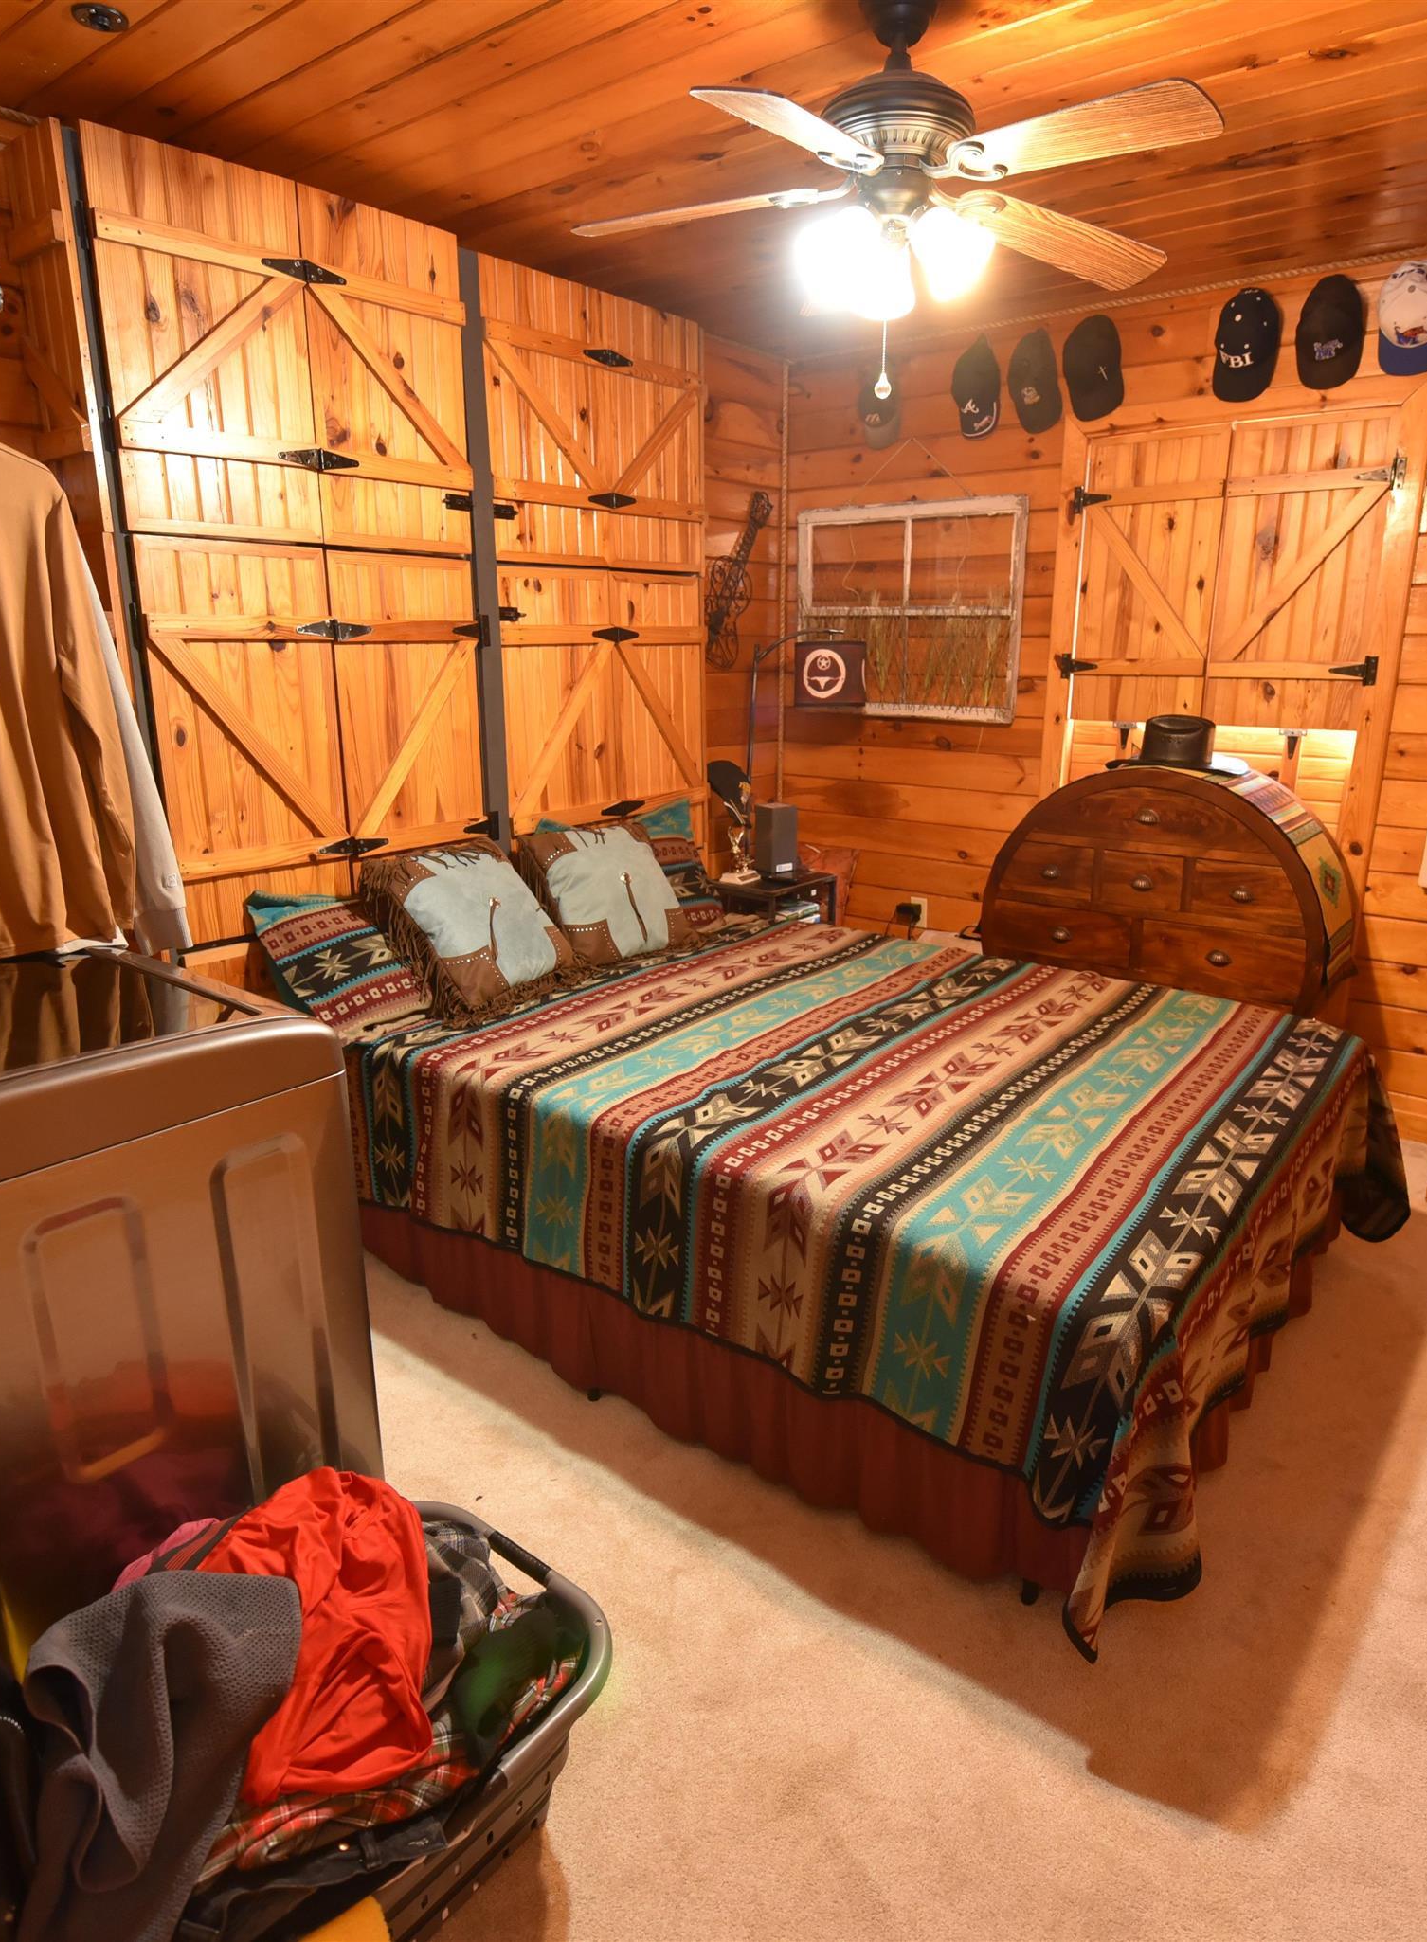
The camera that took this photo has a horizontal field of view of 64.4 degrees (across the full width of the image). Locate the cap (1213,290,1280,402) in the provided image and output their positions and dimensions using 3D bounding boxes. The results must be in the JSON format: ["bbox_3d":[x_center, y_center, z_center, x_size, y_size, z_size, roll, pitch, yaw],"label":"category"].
[{"bbox_3d":[1.448,-1.726,3.109,0.170,0.276,0.120,13,21,38],"label":"cap"}]

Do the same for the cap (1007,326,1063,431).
[{"bbox_3d":[0.974,-1.826,3.488,0.165,0.281,0.120,13,21,38],"label":"cap"}]

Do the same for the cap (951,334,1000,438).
[{"bbox_3d":[0.817,-1.868,3.611,0.155,0.276,0.120,13,21,38],"label":"cap"}]

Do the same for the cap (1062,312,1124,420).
[{"bbox_3d":[1.178,-1.859,3.491,0.165,0.260,0.125,12,12,37],"label":"cap"}]

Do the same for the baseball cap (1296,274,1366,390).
[{"bbox_3d":[1.690,-1.745,3.090,0.165,0.260,0.125,12,12,37],"label":"baseball cap"}]

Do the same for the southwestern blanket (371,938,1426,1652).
[{"bbox_3d":[0.260,0.399,2.773,2.102,0.632,1.521,12,20,37],"label":"southwestern blanket"}]

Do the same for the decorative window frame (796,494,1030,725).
[{"bbox_3d":[0.674,-1.302,4.133,0.919,0.735,0.040,12,20,37],"label":"decorative window frame"}]

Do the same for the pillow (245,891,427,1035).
[{"bbox_3d":[-0.778,-0.081,2.851,0.600,0.390,0.150,-19,-11,-48],"label":"pillow"}]

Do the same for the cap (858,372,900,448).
[{"bbox_3d":[0.546,-1.914,3.832,0.155,0.262,0.120,13,21,38],"label":"cap"}]

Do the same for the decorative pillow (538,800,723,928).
[{"bbox_3d":[-0.232,-0.297,3.450,0.600,0.410,0.150,-19,-11,-48],"label":"decorative pillow"}]

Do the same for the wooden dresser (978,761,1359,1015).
[{"bbox_3d":[1.333,-0.059,3.395,0.930,1.115,0.460,11,19,35],"label":"wooden dresser"}]

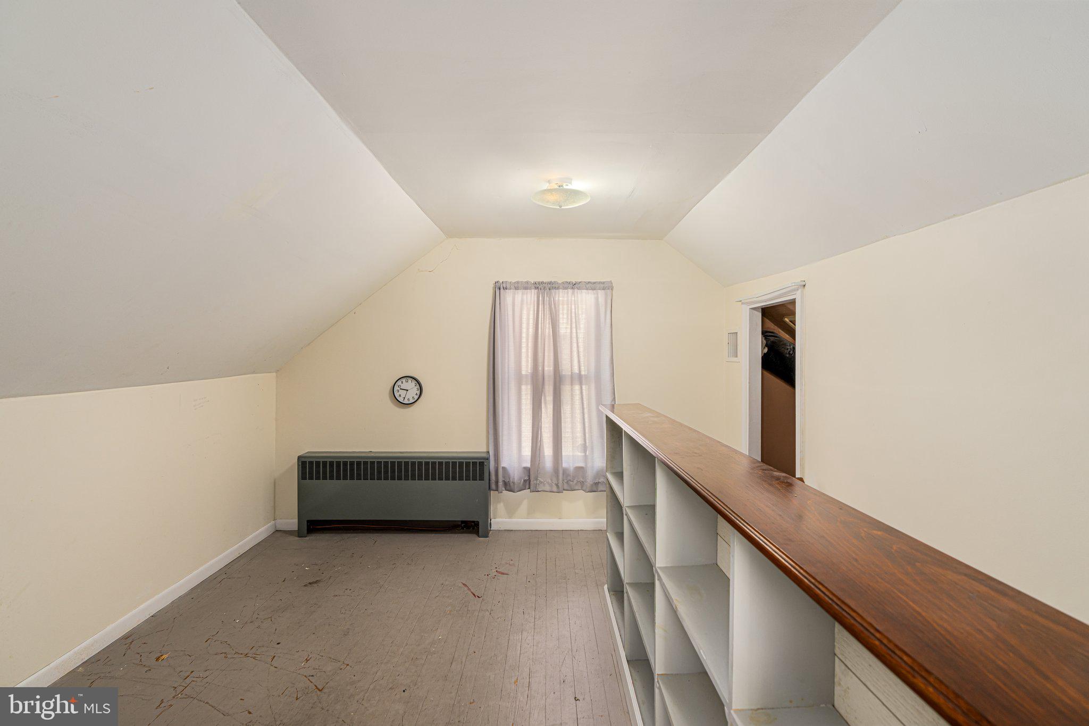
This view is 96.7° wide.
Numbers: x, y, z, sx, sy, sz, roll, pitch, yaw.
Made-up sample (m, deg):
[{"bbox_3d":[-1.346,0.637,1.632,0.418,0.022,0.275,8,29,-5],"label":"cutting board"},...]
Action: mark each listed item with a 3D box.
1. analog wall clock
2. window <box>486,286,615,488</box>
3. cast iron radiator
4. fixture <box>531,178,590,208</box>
[{"bbox_3d":[-1.061,0.212,3.765,0.222,0.222,0.042,0,1,0],"label":"analog wall clock"},{"bbox_3d":[0.056,0.184,3.740,0.975,1.610,0.120,0,1,0],"label":"window"},{"bbox_3d":[-1.140,1.012,3.730,1.440,0.613,0.155,0,1,0],"label":"cast iron radiator"},{"bbox_3d":[0.085,-0.885,2.550,0.312,0.133,0.312,0,1,0],"label":"fixture"}]

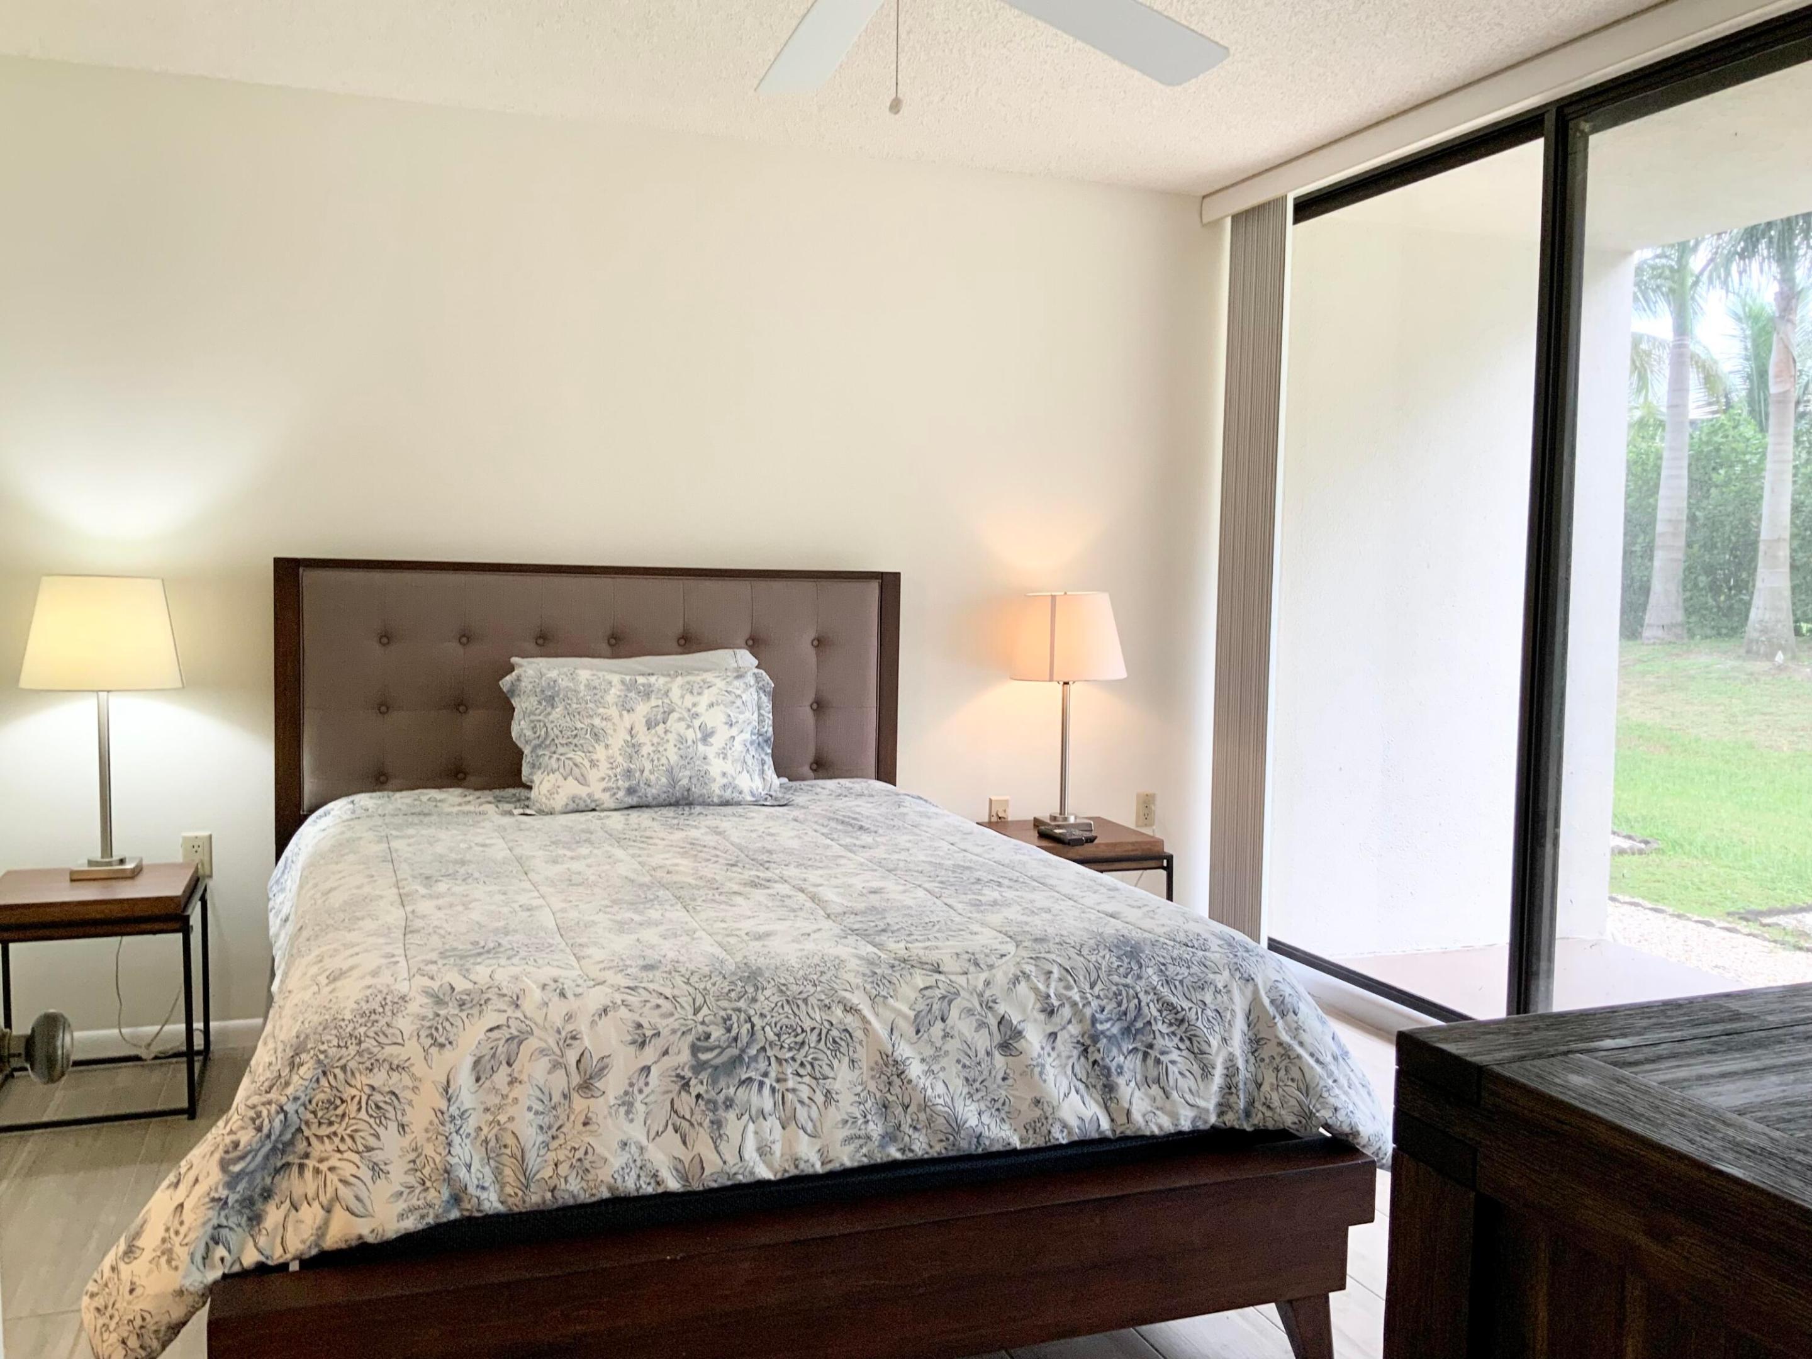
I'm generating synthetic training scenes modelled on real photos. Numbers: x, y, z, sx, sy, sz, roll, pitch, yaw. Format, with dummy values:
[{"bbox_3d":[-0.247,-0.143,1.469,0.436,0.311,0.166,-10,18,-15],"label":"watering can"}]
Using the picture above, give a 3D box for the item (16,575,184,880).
[{"bbox_3d":[-1.891,0.115,3.583,0.345,0.700,0.345,-1,4,-20],"label":"item"}]

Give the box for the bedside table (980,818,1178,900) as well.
[{"bbox_3d":[0.473,0.701,4.448,0.460,0.512,0.460,-1,4,-20],"label":"bedside table"}]

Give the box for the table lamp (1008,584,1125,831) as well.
[{"bbox_3d":[0.473,0.093,4.444,0.345,0.700,0.345,1,4,0],"label":"table lamp"}]

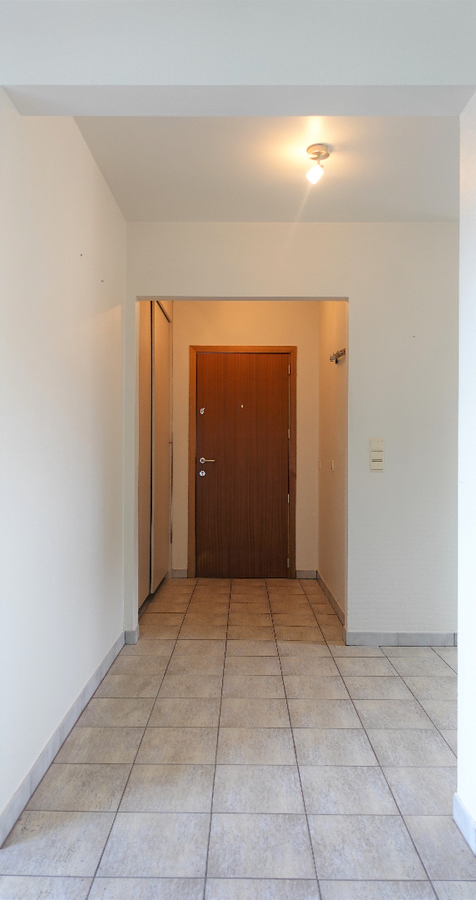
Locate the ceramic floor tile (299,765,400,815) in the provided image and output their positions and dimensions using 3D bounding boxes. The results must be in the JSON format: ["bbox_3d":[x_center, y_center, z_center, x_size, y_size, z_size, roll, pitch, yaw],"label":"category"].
[{"bbox_3d":[0.371,1.165,2.057,0.299,0.010,0.294,0,0,0],"label":"ceramic floor tile"}]

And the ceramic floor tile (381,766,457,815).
[{"bbox_3d":[0.668,1.159,2.040,0.298,0.010,0.293,0,0,1],"label":"ceramic floor tile"}]

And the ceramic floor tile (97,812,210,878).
[{"bbox_3d":[-0.235,1.162,1.769,0.299,0.010,0.294,0,0,0],"label":"ceramic floor tile"}]

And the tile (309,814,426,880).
[{"bbox_3d":[0.368,1.166,1.767,0.300,0.010,0.297,0,0,0],"label":"tile"}]

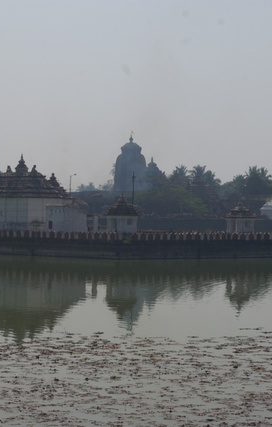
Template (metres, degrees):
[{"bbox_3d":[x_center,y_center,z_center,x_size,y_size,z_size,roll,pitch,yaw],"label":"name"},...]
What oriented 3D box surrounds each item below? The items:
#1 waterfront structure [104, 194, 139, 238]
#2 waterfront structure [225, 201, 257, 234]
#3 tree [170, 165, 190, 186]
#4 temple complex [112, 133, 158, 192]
[{"bbox_3d":[-1.565,0.190,163.000,2.750,4.750,2.750,1,0,-40],"label":"waterfront structure"},{"bbox_3d":[12.507,0.621,174.000,2.700,4.200,2.700,1,0,-40],"label":"waterfront structure"},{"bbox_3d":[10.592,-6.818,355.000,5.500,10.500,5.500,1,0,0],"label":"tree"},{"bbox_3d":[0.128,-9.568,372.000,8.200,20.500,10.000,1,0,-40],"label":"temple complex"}]

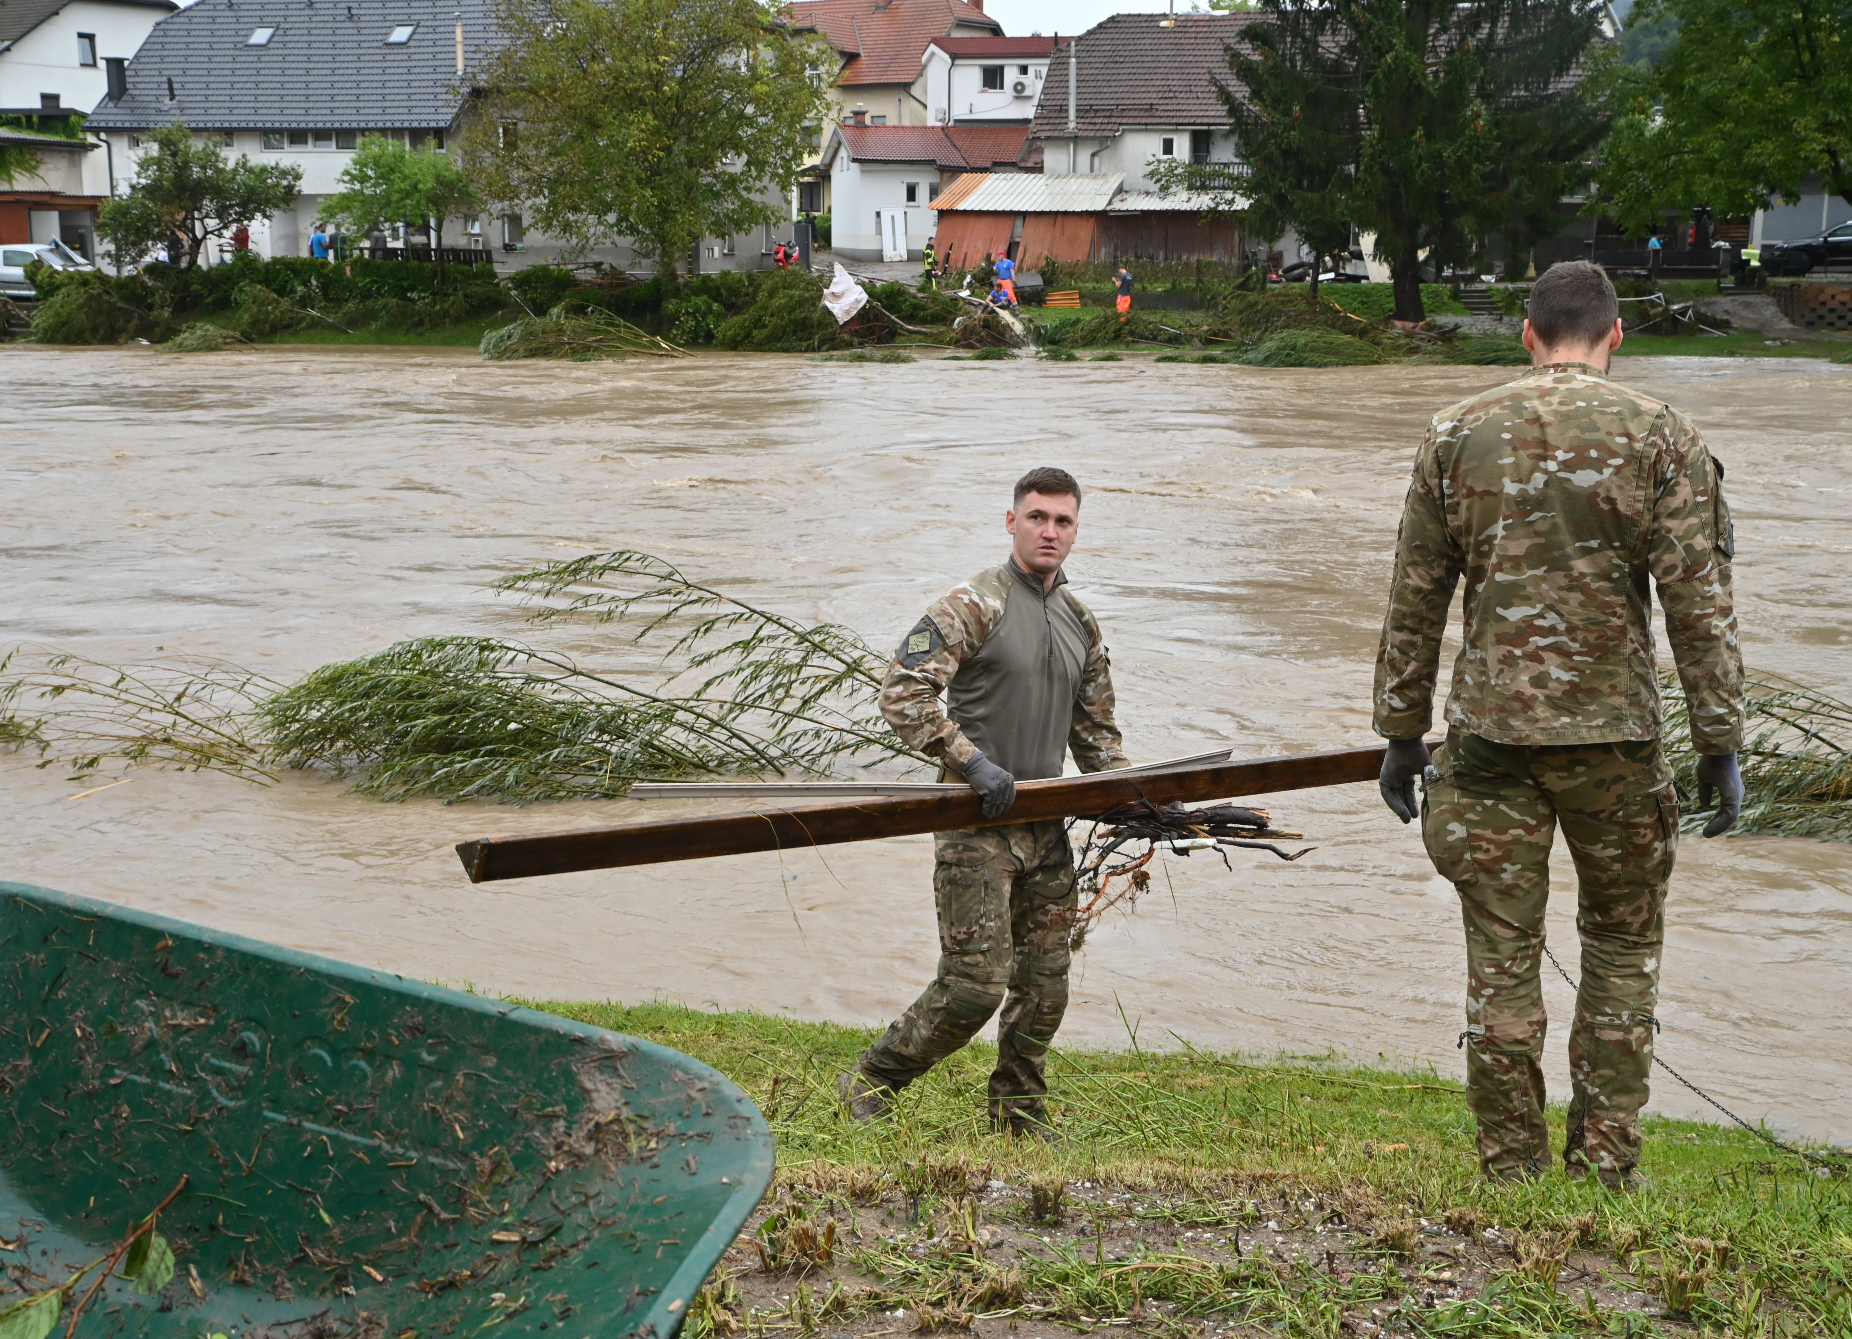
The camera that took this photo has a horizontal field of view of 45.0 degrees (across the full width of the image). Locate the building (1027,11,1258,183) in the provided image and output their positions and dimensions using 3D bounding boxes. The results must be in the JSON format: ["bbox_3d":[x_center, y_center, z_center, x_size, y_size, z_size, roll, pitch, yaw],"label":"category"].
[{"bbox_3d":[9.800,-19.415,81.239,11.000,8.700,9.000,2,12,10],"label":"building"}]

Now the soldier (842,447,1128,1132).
[{"bbox_3d":[0.155,0.360,5.618,0.620,1.740,0.580,-11,16,-41],"label":"soldier"}]

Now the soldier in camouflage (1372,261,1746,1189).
[{"bbox_3d":[1.200,0.129,4.301,0.670,1.800,0.400,3,12,14],"label":"soldier in camouflage"}]

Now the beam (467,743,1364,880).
[{"bbox_3d":[0.253,0.314,5.372,2.920,0.085,0.060,-3,12,-35],"label":"beam"}]

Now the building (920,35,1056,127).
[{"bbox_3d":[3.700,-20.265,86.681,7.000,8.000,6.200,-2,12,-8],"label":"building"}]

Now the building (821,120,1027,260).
[{"bbox_3d":[0.150,-16.419,76.764,6.400,4.500,5.000,-3,12,-12],"label":"building"}]

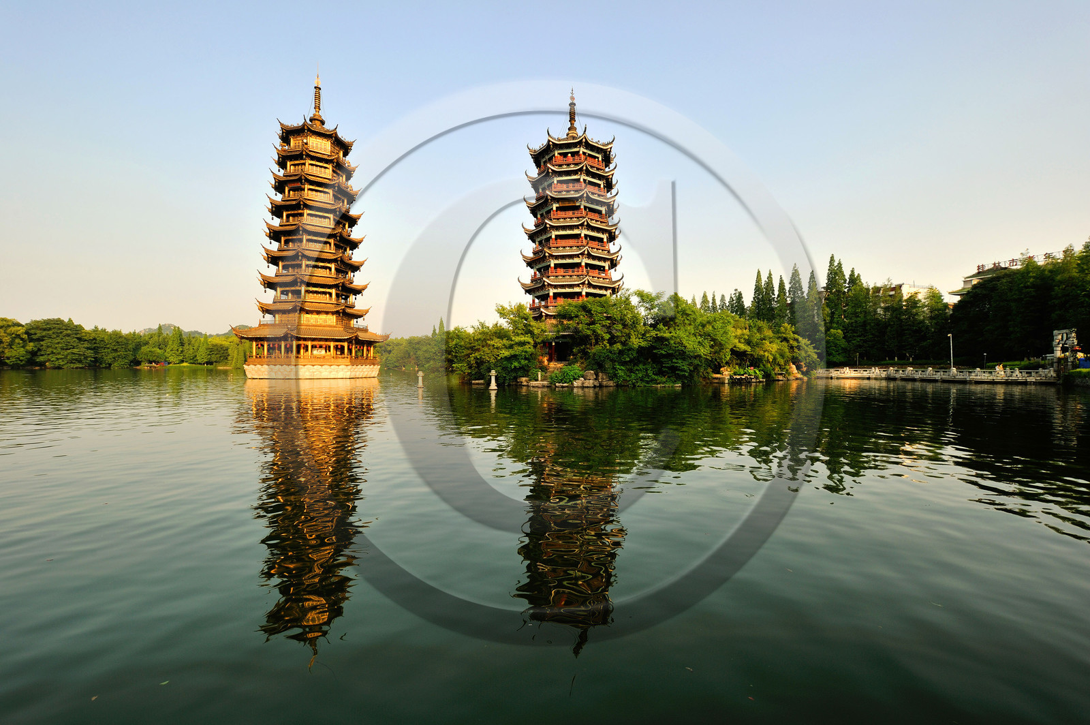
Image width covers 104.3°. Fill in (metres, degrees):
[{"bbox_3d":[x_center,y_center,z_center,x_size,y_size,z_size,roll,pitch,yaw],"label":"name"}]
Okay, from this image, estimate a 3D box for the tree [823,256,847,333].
[{"bbox_3d":[53.200,-9.900,78.000,4.800,19.900,4.800,0,0,0],"label":"tree"}]

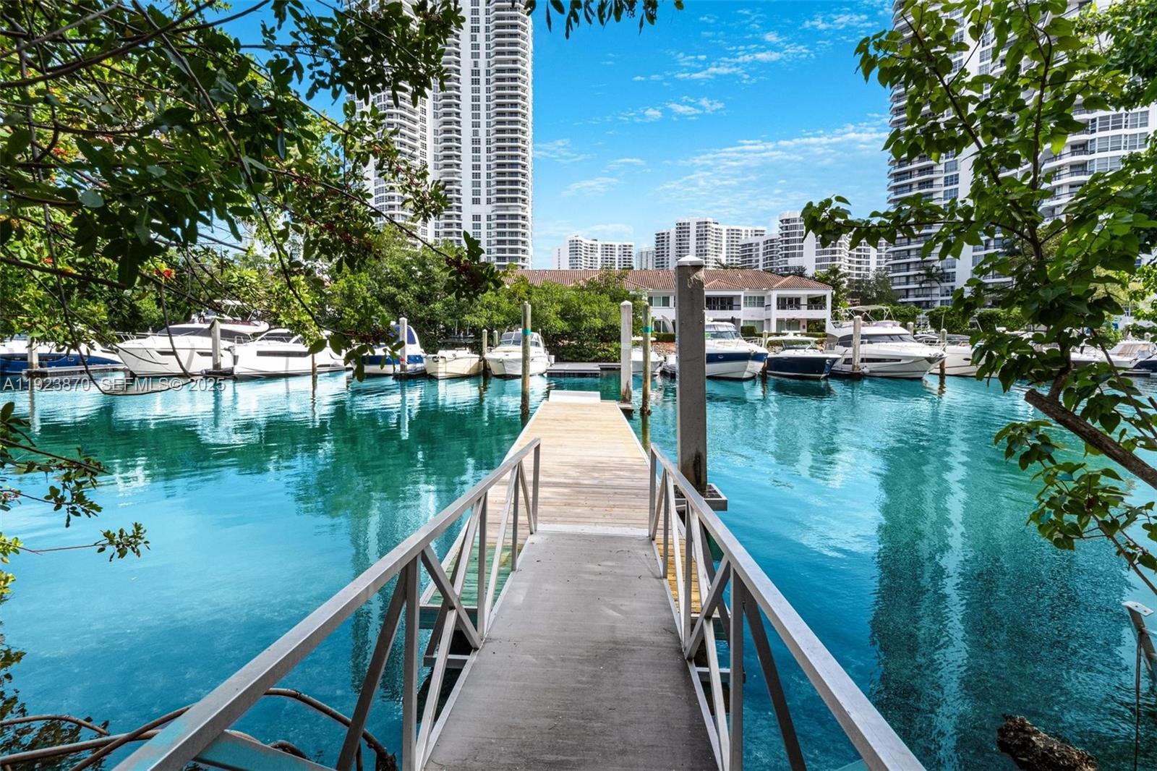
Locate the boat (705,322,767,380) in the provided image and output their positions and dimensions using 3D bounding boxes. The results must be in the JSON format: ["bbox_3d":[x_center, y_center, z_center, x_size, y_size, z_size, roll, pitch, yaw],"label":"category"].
[{"bbox_3d":[10.350,-2.704,39.913,3.500,3.850,10.500,-1,5,-7],"label":"boat"}]

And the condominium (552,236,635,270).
[{"bbox_3d":[16.000,-82.747,484.829,66.000,88.000,31.000,-2,5,-19],"label":"condominium"}]

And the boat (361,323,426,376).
[{"bbox_3d":[-14.998,-2.844,44.900,3.100,4.250,9.000,0,4,4],"label":"boat"}]

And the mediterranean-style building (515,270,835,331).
[{"bbox_3d":[10.300,-10.527,71.442,40.500,9.300,13.000,0,4,0],"label":"mediterranean-style building"}]

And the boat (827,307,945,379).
[{"bbox_3d":[22.600,-3.269,40.067,3.900,4.950,12.000,0,5,-2],"label":"boat"}]

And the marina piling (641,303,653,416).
[{"bbox_3d":[2.417,-0.889,19.285,0.290,3.900,0.290,0,4,0],"label":"marina piling"}]

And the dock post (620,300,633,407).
[{"bbox_3d":[1.599,-1.042,18.477,0.360,3.650,0.360,0,5,0],"label":"dock post"}]

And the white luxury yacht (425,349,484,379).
[{"bbox_3d":[-9.565,-1.729,42.923,2.800,2.300,8.300,0,4,4],"label":"white luxury yacht"}]

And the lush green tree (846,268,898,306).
[{"bbox_3d":[47.200,-12.187,87.292,8.000,12.300,8.000,0,5,0],"label":"lush green tree"}]

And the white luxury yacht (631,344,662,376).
[{"bbox_3d":[5.548,-2.239,47.014,2.500,2.750,7.300,-1,4,-13],"label":"white luxury yacht"}]

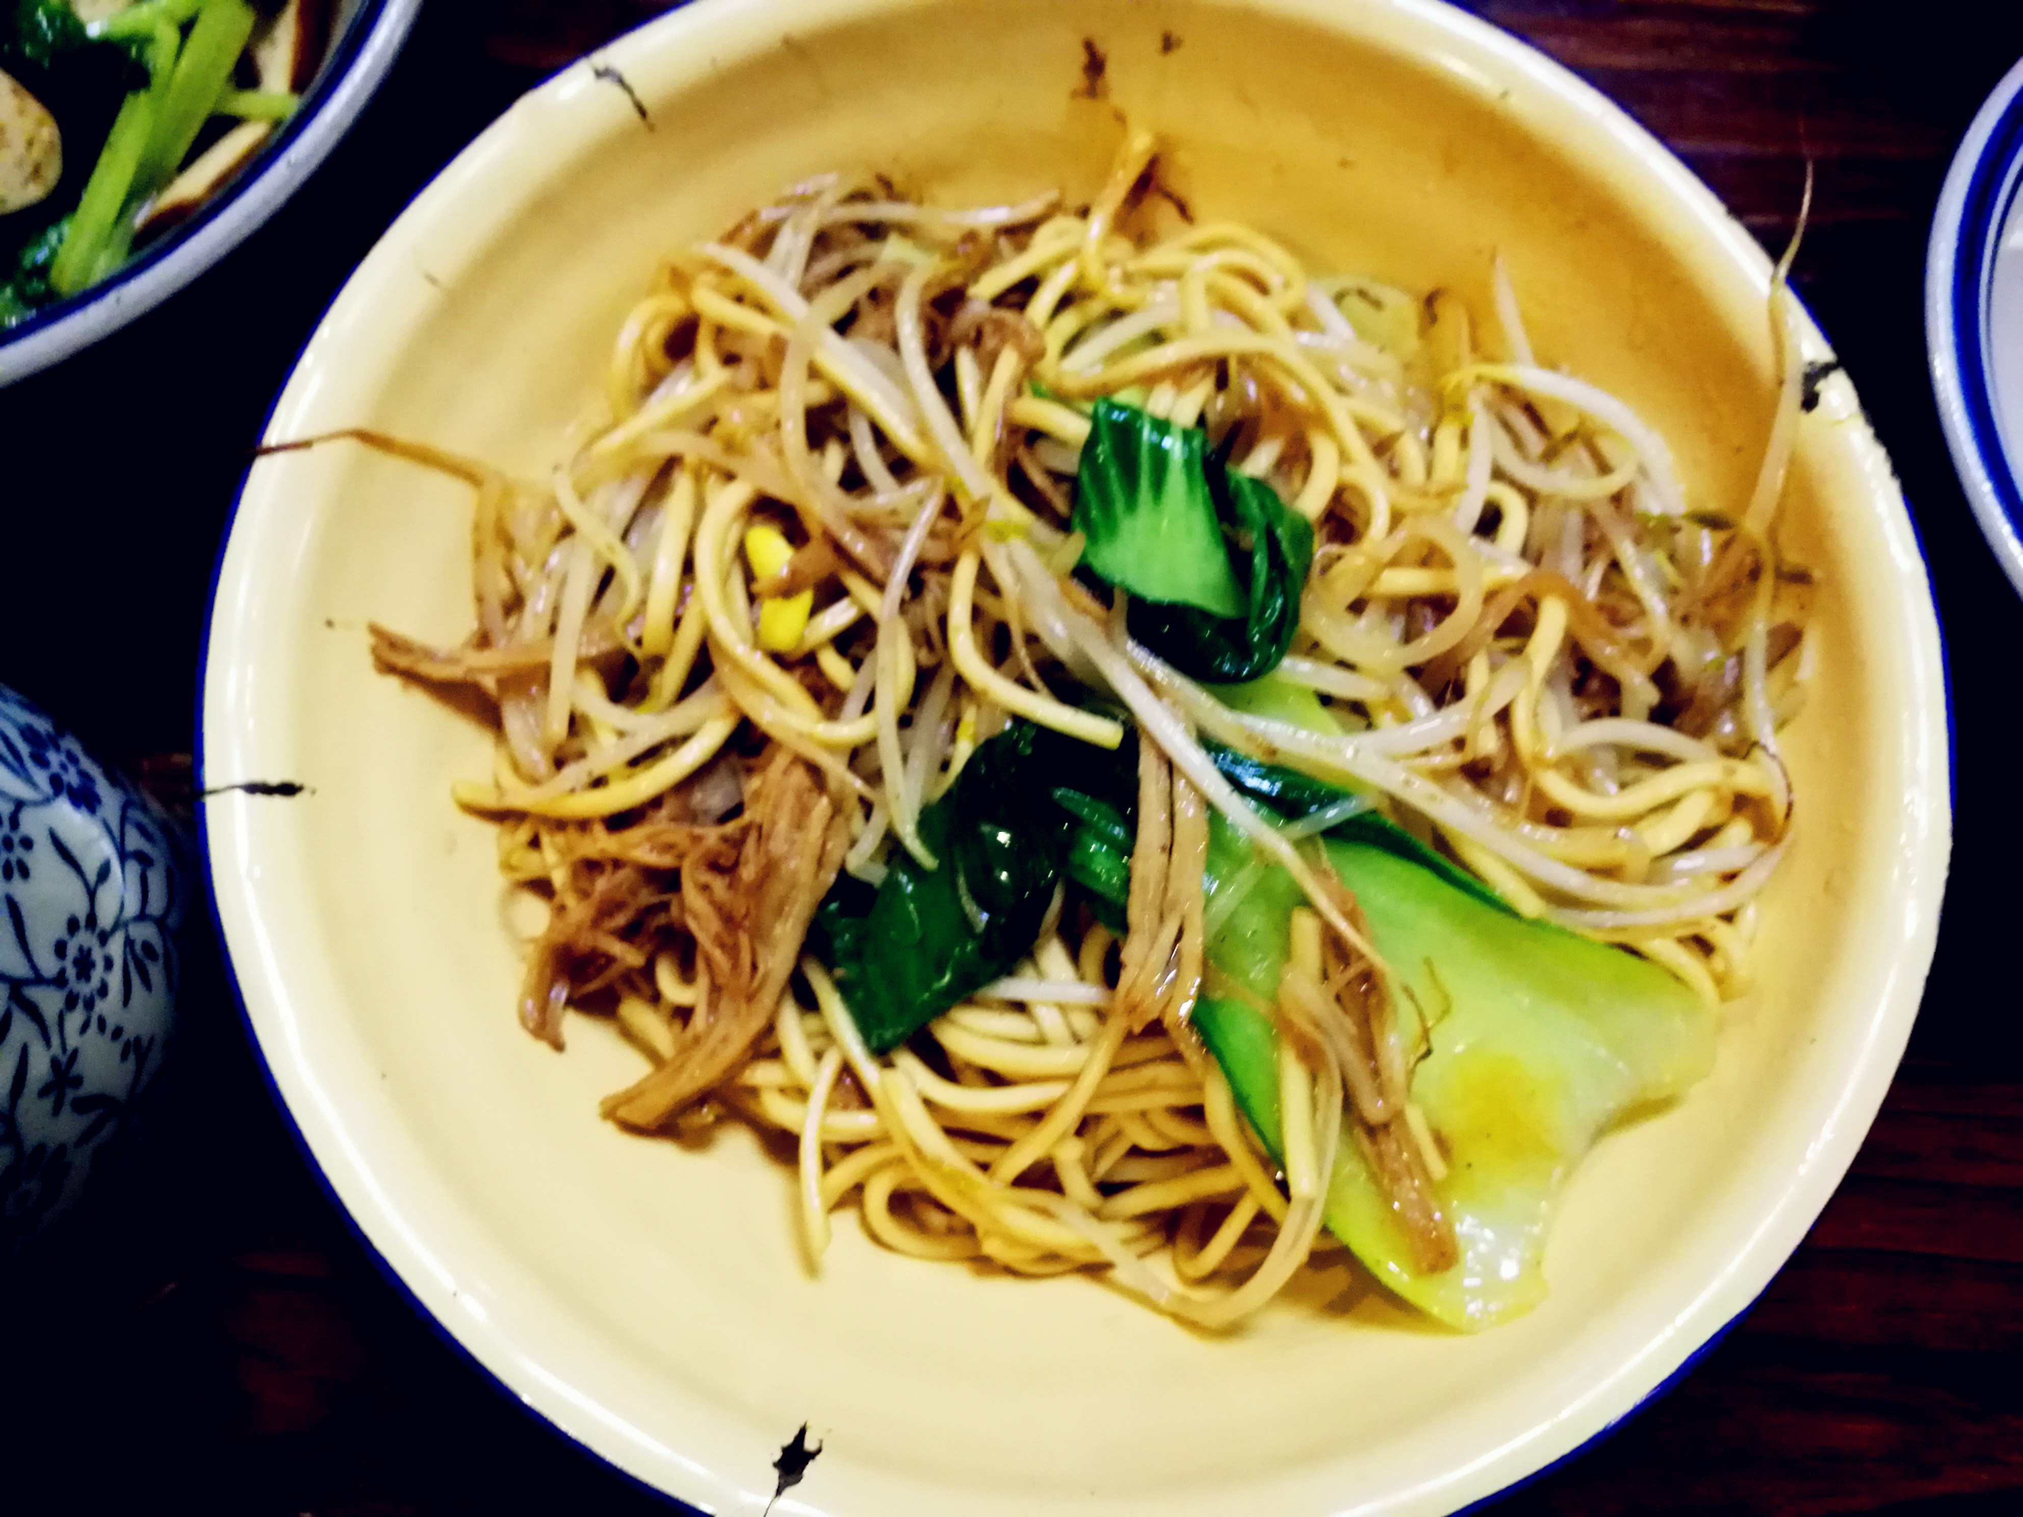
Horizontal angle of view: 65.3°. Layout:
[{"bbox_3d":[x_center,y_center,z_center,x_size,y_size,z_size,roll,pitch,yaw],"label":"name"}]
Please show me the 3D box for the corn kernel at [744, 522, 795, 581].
[{"bbox_3d":[-0.031,-0.027,0.205,0.006,0.005,0.008,-27,77,-7],"label":"corn kernel"}]

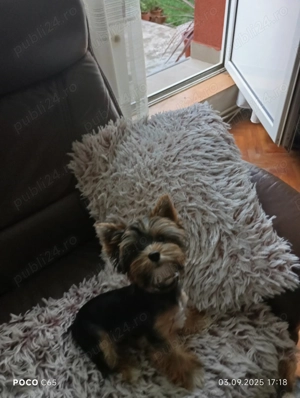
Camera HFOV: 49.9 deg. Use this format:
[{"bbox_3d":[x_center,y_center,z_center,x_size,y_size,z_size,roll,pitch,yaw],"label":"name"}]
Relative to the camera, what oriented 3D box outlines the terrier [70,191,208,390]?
[{"bbox_3d":[-0.029,0.186,0.538,0.255,0.310,0.155,-8,42,-4],"label":"terrier"}]

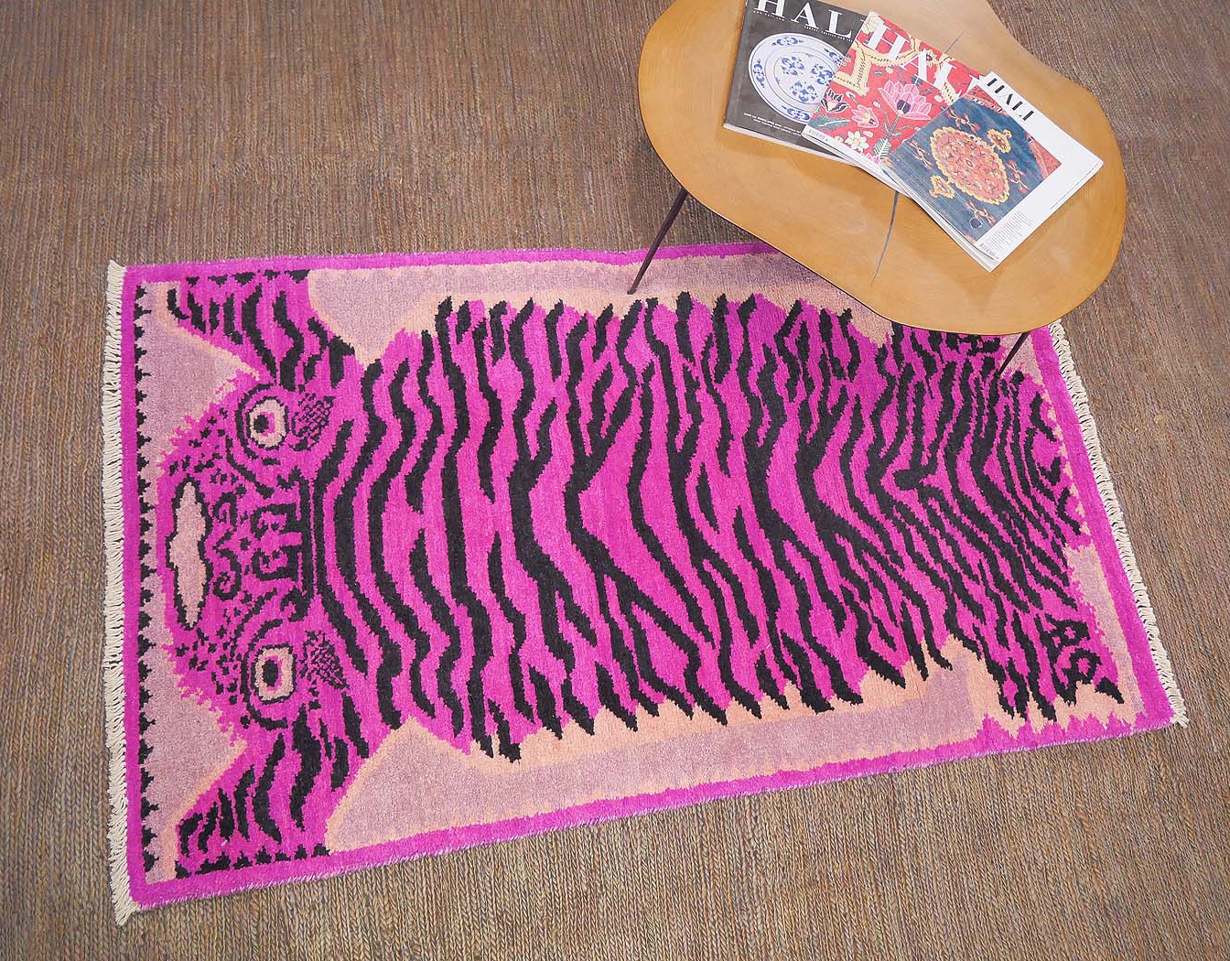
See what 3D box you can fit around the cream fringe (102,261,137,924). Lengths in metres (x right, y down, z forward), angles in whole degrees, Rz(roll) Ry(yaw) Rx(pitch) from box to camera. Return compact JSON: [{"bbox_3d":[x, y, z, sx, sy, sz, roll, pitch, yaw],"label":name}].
[{"bbox_3d":[-0.709,0.108,1.474,0.040,0.010,0.981,-6,71,-14],"label":"cream fringe"}]

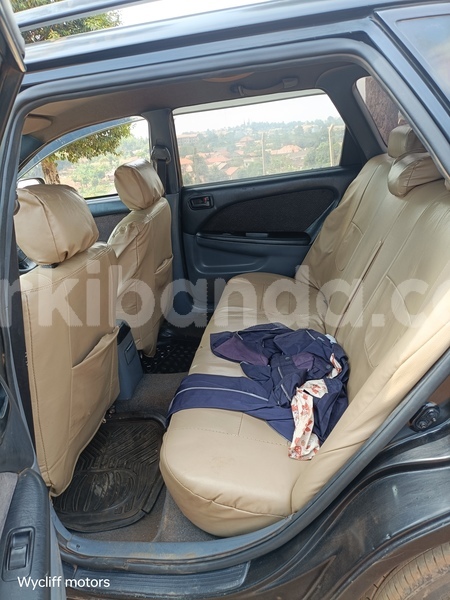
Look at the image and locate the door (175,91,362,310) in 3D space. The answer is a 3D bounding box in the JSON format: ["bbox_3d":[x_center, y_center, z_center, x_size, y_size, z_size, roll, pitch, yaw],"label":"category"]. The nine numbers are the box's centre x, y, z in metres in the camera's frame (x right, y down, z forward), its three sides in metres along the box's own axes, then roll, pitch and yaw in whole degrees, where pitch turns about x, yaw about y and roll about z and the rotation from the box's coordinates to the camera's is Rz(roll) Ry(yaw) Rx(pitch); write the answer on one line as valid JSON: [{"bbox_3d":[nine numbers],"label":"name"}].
[{"bbox_3d":[0.239,-0.418,2.075,0.930,1.010,0.170,-4,20,9],"label":"door"}]

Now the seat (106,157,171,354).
[{"bbox_3d":[-0.591,-0.119,1.887,0.700,0.900,0.500,-4,20,9],"label":"seat"}]

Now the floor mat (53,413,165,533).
[{"bbox_3d":[-0.388,0.500,1.366,0.460,0.040,0.500,-4,20,9],"label":"floor mat"}]

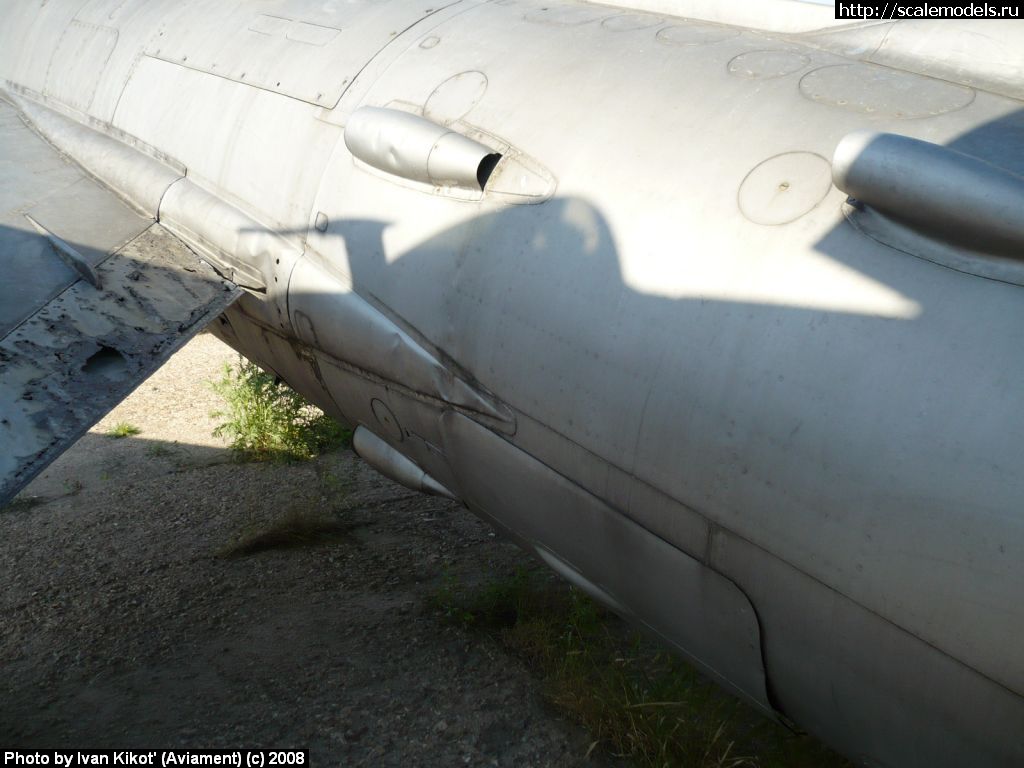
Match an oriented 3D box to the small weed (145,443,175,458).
[{"bbox_3d":[-1.623,0.306,4.766,0.135,0.065,0.094,0,26,0],"label":"small weed"}]

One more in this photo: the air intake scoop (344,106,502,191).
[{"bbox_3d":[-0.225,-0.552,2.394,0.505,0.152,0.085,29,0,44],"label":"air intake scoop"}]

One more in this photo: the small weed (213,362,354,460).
[{"bbox_3d":[-1.050,0.119,4.709,0.645,0.452,0.503,0,26,0],"label":"small weed"}]

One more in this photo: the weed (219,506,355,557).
[{"bbox_3d":[-0.893,0.587,4.122,0.515,0.126,0.273,0,26,0],"label":"weed"}]

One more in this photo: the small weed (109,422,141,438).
[{"bbox_3d":[-1.848,0.222,4.938,0.148,0.066,0.104,0,26,0],"label":"small weed"}]

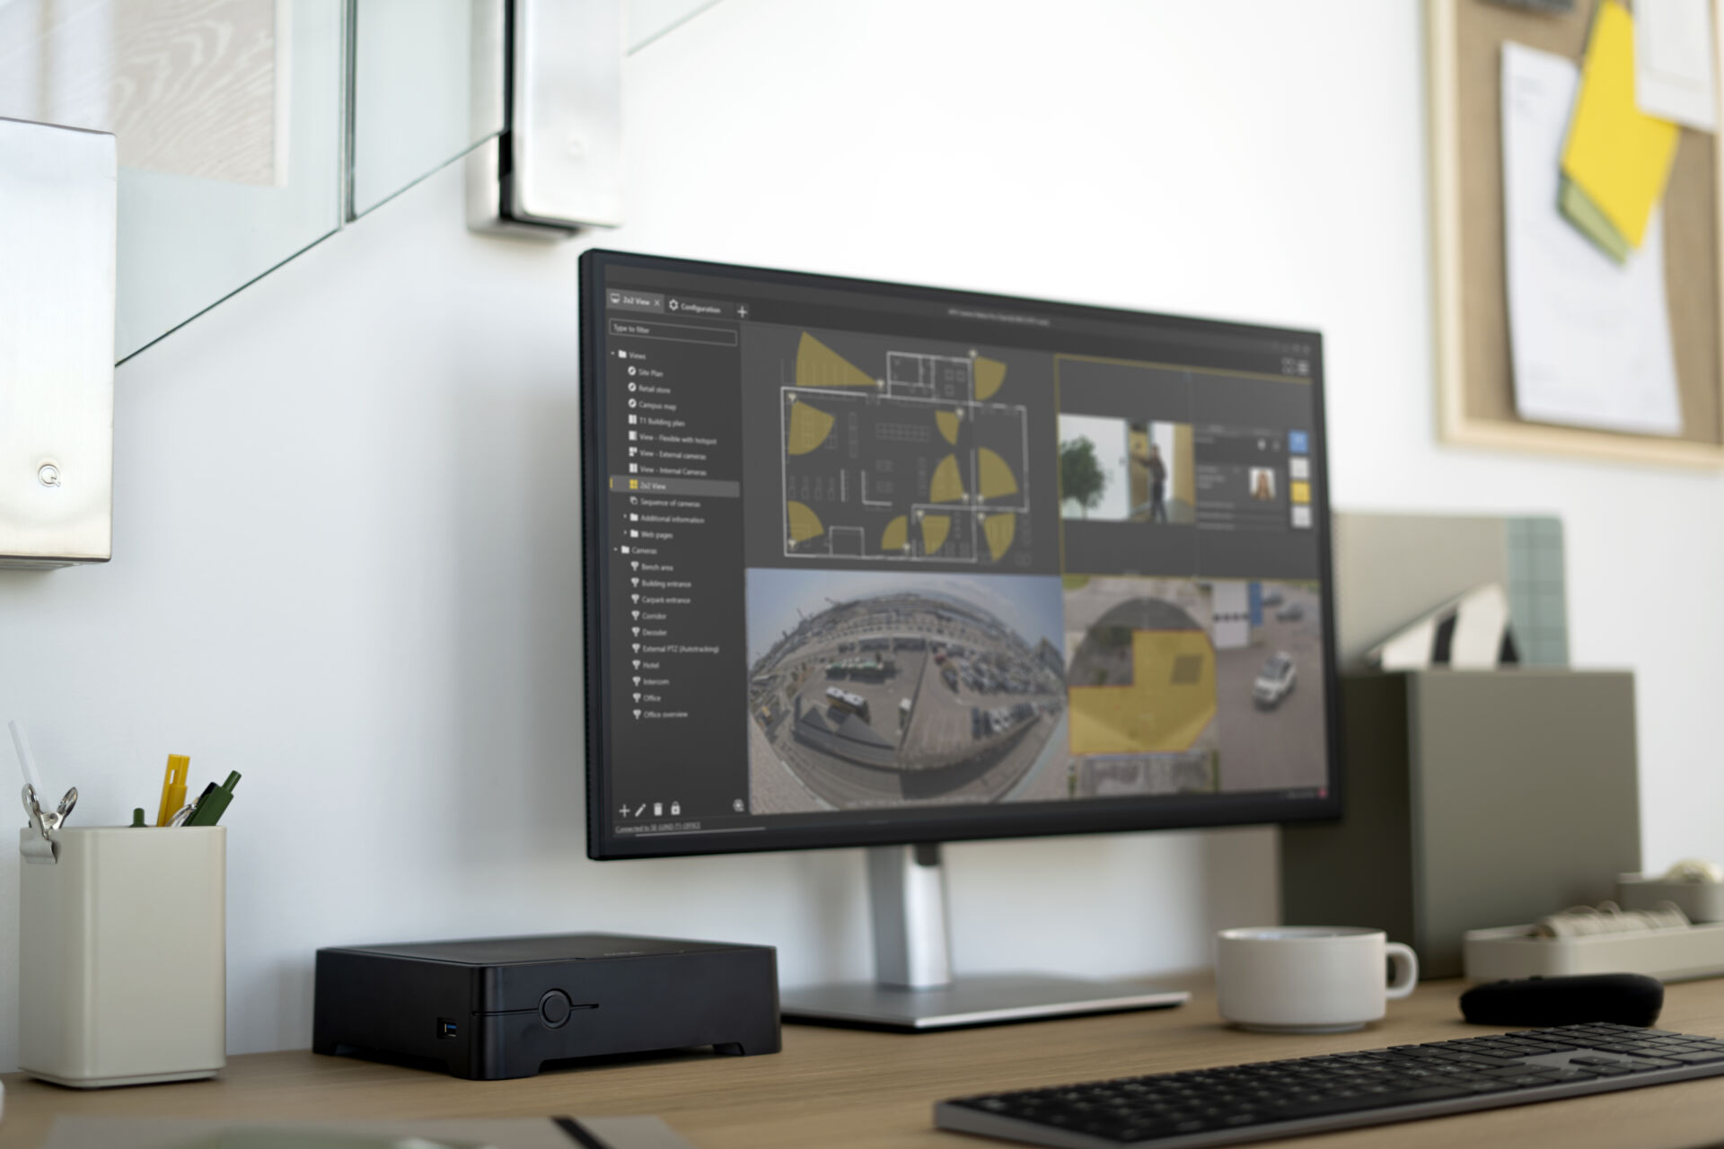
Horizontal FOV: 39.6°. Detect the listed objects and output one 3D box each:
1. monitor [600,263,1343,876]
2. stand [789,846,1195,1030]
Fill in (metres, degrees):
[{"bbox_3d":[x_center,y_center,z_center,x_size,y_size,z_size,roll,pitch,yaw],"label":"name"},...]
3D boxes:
[{"bbox_3d":[0.077,-0.004,1.500,0.579,0.336,0.045,1,-5,-36],"label":"monitor"},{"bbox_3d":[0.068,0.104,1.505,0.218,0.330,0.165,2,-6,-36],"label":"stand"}]

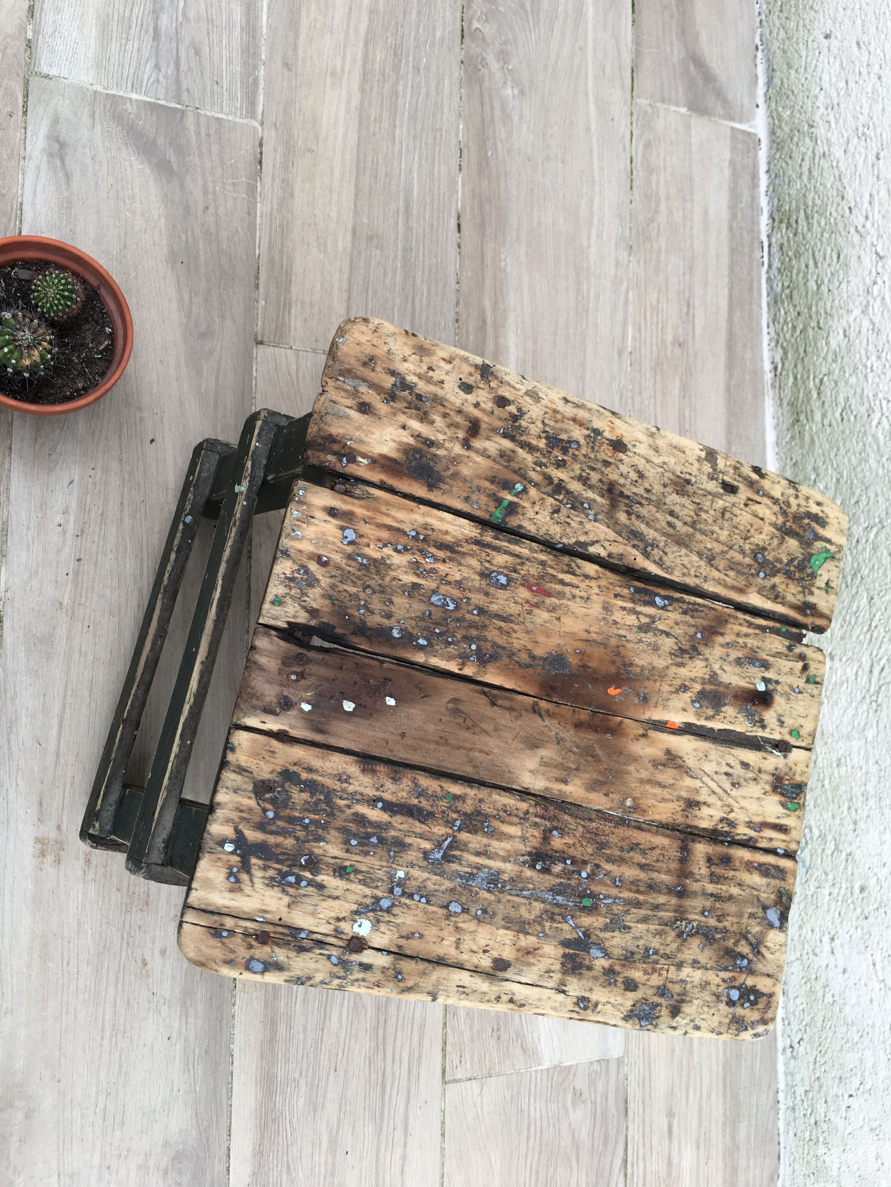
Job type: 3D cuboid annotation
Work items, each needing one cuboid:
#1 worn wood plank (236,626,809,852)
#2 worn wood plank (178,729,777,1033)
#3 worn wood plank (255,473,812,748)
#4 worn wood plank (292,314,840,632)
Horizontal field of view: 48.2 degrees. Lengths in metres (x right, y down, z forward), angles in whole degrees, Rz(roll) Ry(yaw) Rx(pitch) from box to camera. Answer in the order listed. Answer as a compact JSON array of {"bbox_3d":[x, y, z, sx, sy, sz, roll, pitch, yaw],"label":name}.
[{"bbox_3d":[0.060,0.089,0.583,0.367,0.020,0.065,15,82,-20],"label":"worn wood plank"},{"bbox_3d":[0.043,0.174,0.571,0.372,0.020,0.123,16,81,-20],"label":"worn wood plank"},{"bbox_3d":[0.075,0.020,0.592,0.365,0.020,0.085,15,82,-20],"label":"worn wood plank"},{"bbox_3d":[0.093,-0.064,0.604,0.363,0.020,0.091,16,81,-20],"label":"worn wood plank"}]

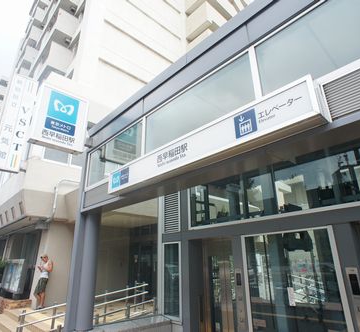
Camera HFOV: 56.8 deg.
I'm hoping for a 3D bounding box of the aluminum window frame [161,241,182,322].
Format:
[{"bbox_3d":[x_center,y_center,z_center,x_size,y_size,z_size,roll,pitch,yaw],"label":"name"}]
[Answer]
[{"bbox_3d":[-0.157,2.479,7.268,0.100,1.583,0.637,17,-26,-38],"label":"aluminum window frame"}]

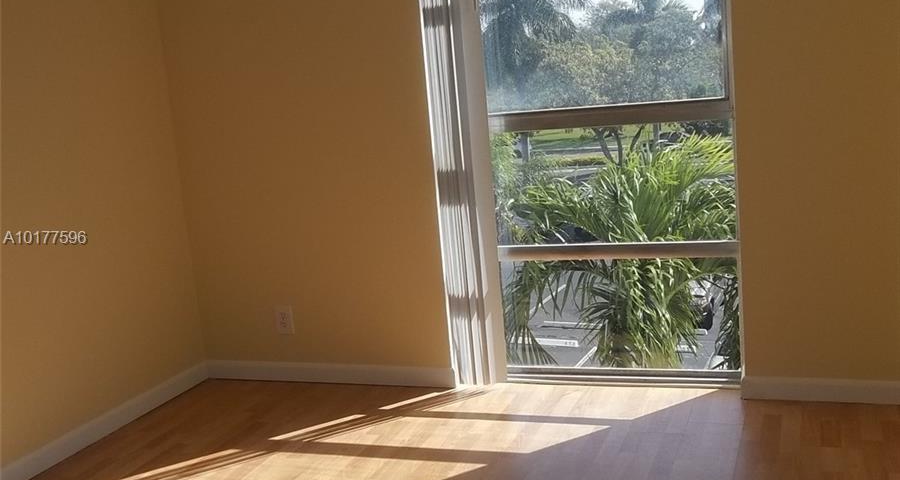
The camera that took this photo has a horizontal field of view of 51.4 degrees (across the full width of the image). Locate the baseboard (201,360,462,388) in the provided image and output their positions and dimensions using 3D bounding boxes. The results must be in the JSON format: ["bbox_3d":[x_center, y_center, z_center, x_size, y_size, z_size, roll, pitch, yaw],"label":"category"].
[{"bbox_3d":[-0.561,0.594,4.163,1.228,0.087,0.018,-1,10,20],"label":"baseboard"}]

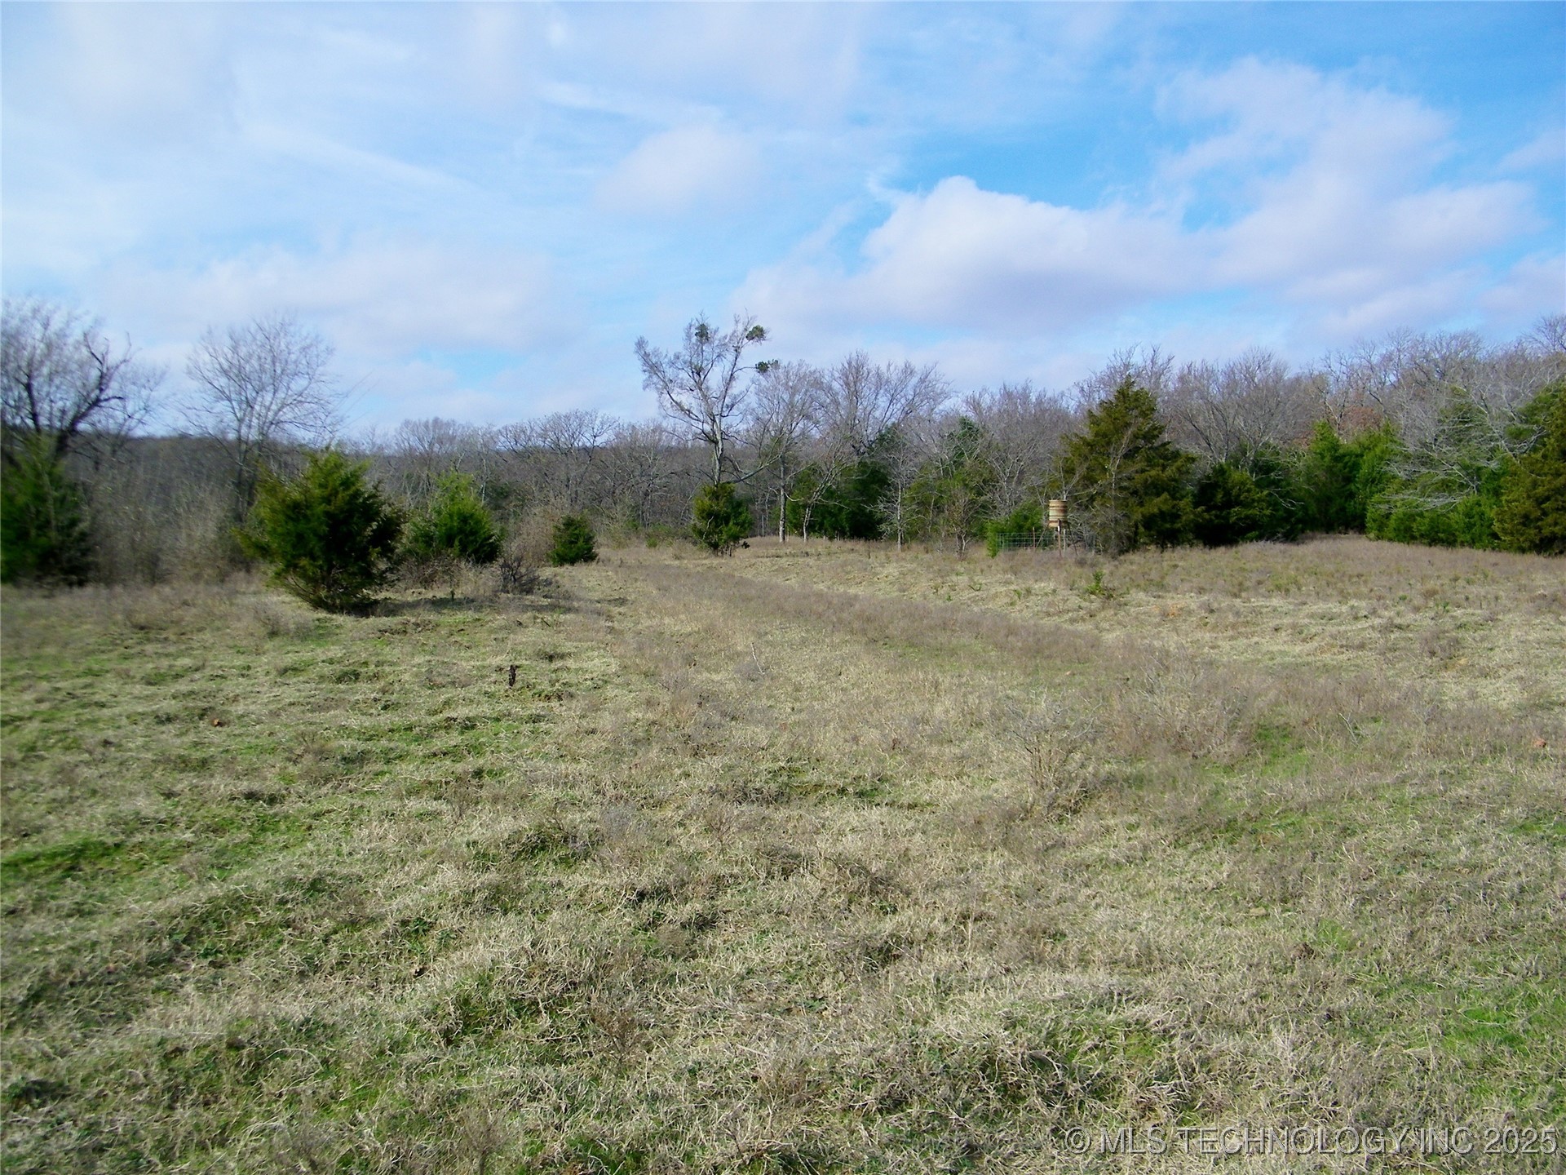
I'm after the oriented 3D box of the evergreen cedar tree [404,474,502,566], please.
[{"bbox_3d":[-7.158,-1.434,27.500,2.100,2.150,2.050,0,4,0],"label":"evergreen cedar tree"}]

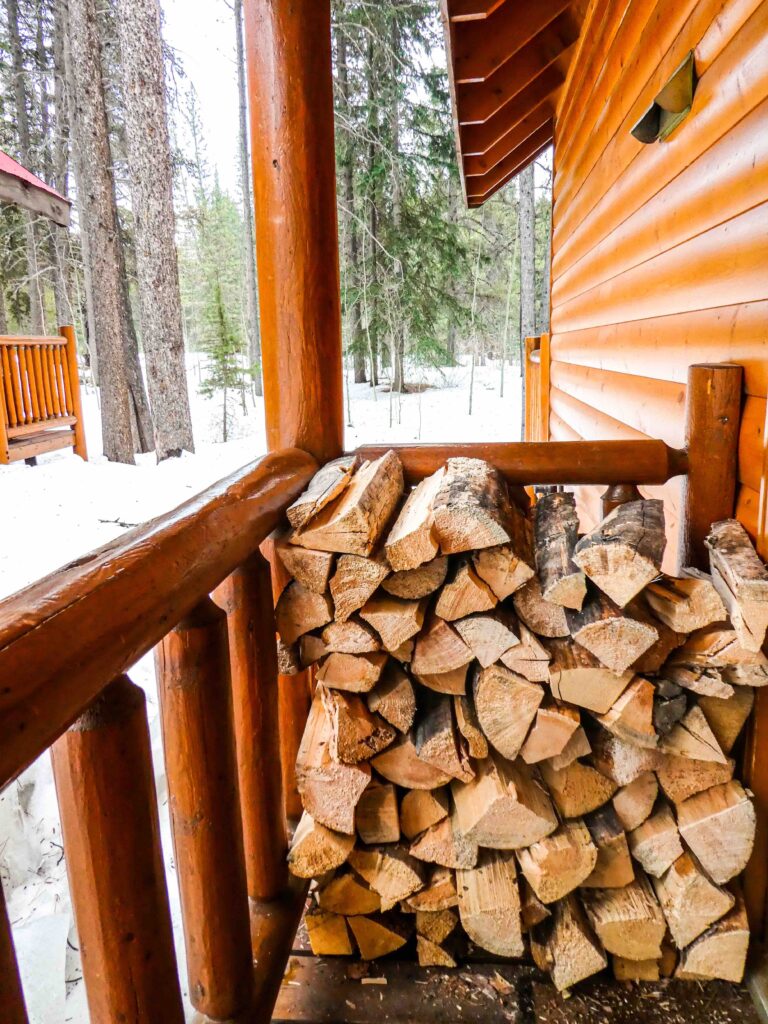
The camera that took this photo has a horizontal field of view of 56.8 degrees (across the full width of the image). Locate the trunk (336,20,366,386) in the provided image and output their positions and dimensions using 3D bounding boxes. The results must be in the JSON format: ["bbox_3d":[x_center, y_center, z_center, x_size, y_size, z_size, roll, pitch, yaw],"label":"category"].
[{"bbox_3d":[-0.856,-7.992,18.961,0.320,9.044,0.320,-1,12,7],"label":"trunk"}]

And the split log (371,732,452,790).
[{"bbox_3d":[0.074,0.399,1.421,0.149,0.107,0.370,0,13,7],"label":"split log"}]

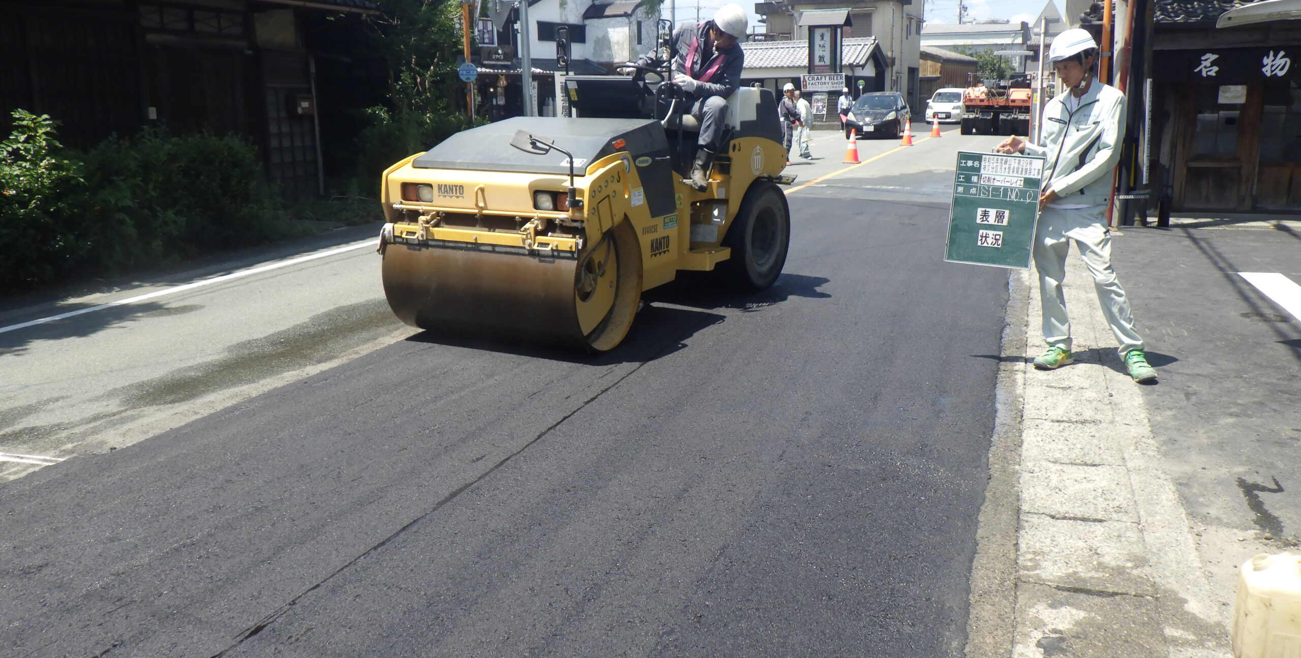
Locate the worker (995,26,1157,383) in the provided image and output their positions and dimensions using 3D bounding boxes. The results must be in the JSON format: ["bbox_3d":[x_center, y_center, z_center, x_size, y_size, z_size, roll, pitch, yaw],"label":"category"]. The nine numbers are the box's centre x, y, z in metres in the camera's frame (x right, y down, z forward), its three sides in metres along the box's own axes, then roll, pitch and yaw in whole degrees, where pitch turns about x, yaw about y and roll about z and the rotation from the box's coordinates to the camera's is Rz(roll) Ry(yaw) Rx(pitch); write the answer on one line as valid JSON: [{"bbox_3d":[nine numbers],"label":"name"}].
[{"bbox_3d":[2.234,-0.623,5.331,0.670,1.730,0.520,9,16,37],"label":"worker"}]

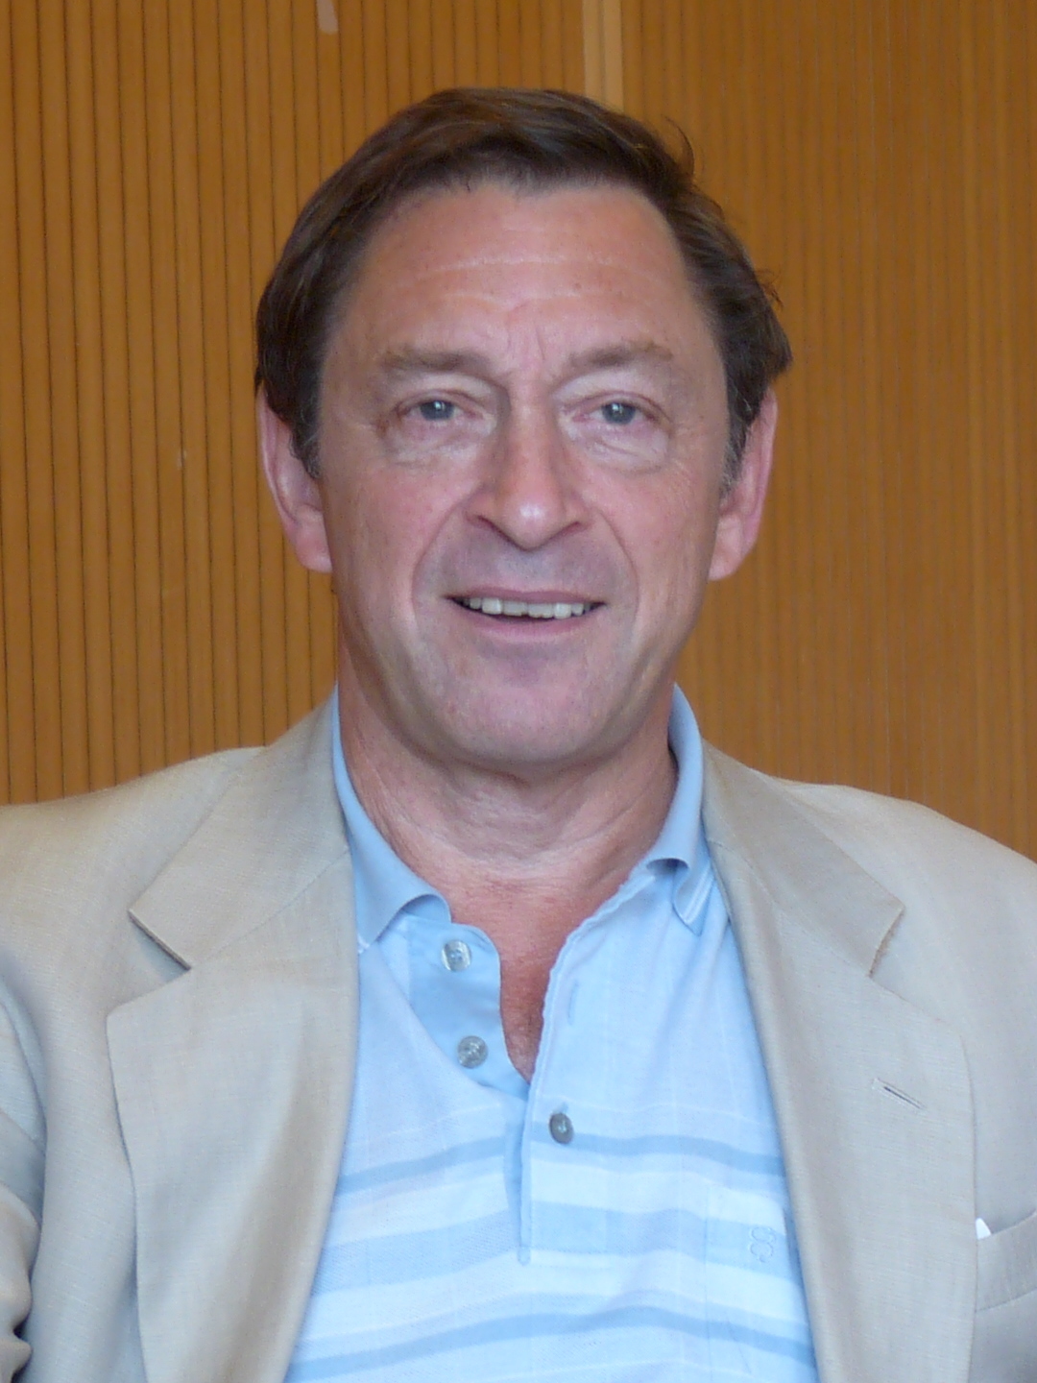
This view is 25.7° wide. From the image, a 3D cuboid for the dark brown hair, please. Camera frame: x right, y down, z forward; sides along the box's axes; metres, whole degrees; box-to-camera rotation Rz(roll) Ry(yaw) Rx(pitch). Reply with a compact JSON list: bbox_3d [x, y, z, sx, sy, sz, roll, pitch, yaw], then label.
[{"bbox_3d":[0.002,-0.144,0.895,0.206,0.182,0.200,-1,1,-1],"label":"dark brown hair"}]

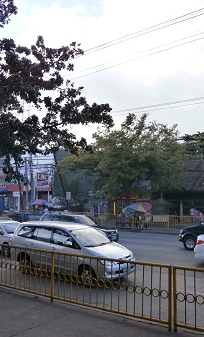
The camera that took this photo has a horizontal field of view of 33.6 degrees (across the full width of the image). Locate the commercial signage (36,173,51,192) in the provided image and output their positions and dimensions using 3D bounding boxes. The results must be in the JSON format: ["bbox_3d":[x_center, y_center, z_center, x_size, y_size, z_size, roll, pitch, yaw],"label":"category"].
[{"bbox_3d":[-5.914,1.365,34.150,1.974,1.922,0.300,-3,-6,31],"label":"commercial signage"}]

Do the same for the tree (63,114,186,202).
[{"bbox_3d":[1.814,-0.050,30.066,10.600,9.800,9.300,0,-5,0],"label":"tree"}]

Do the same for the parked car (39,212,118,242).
[{"bbox_3d":[-1.279,3.223,18.023,4.600,1.700,1.780,-3,-6,38],"label":"parked car"}]

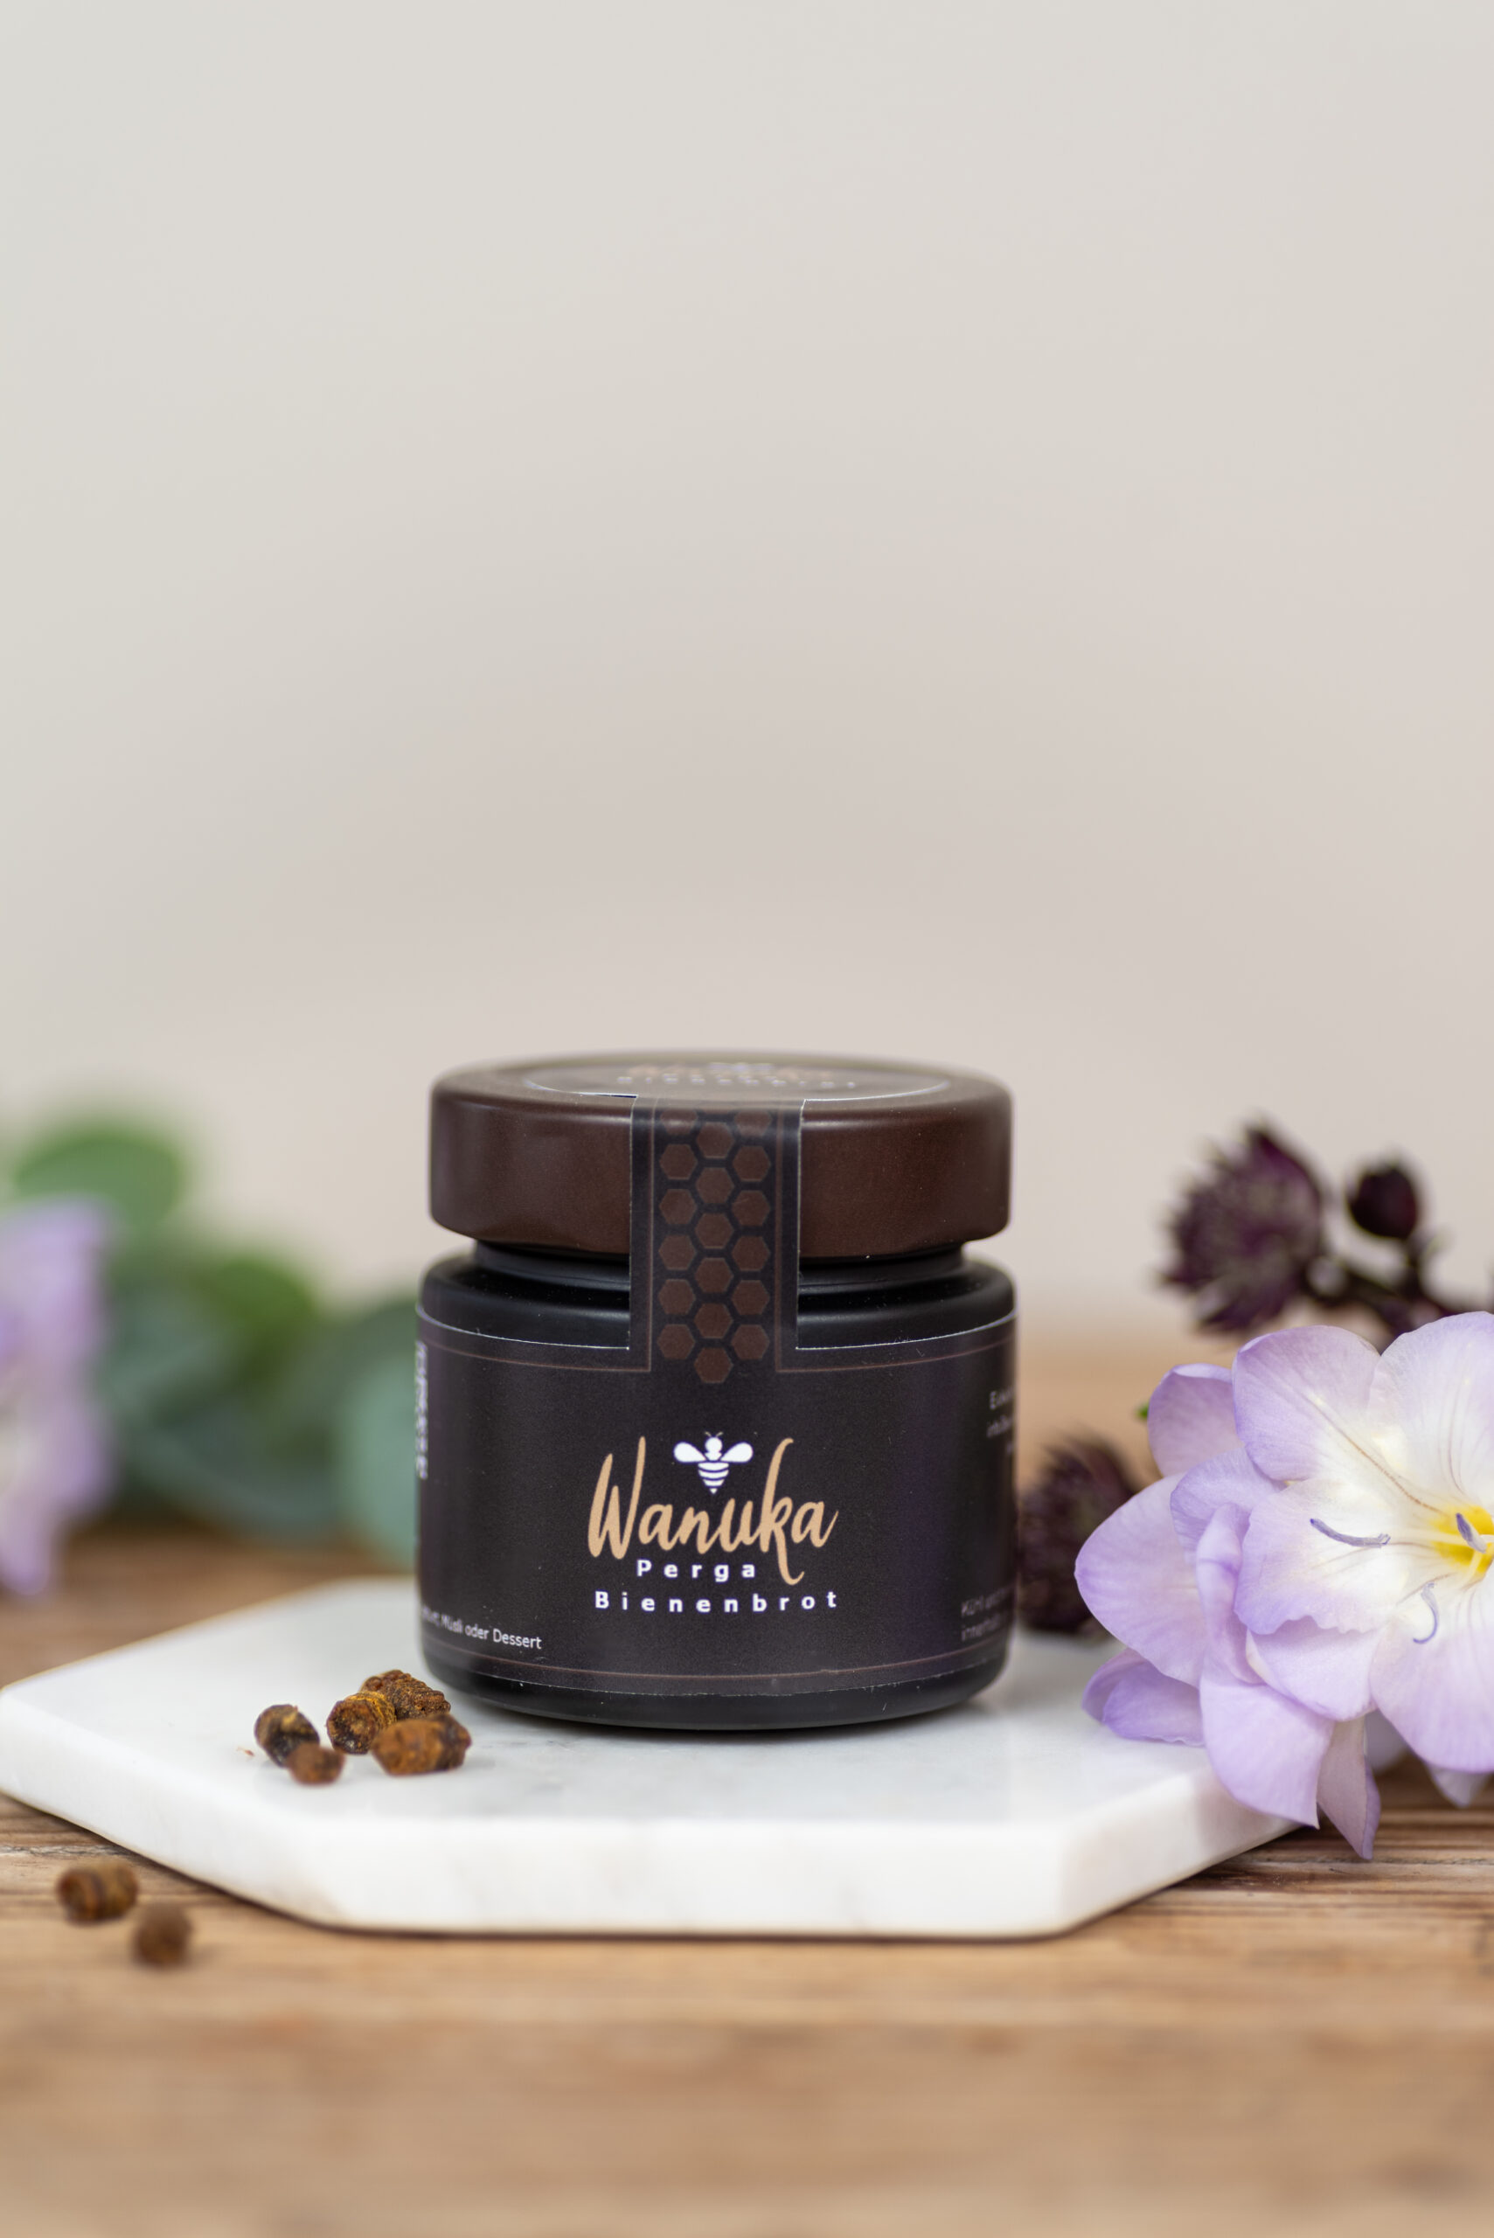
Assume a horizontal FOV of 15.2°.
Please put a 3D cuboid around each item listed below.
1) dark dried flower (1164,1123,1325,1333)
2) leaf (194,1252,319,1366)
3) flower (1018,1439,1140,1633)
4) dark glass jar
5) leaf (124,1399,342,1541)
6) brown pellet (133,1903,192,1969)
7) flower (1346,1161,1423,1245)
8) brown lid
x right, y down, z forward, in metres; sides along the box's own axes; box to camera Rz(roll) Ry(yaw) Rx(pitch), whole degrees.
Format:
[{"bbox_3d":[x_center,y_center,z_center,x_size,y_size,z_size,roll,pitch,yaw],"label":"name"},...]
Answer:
[{"bbox_3d":[0.059,0.013,0.658,0.017,0.024,0.017,5,8,37],"label":"dark dried flower"},{"bbox_3d":[-0.065,0.026,0.740,0.017,0.016,0.011,0,6,0],"label":"leaf"},{"bbox_3d":[0.038,0.048,0.646,0.018,0.023,0.018,3,7,24],"label":"flower"},{"bbox_3d":[-0.003,0.028,0.616,0.066,0.066,0.066,0,6,0],"label":"dark glass jar"},{"bbox_3d":[-0.069,0.047,0.753,0.029,0.019,0.016,0,6,0],"label":"leaf"},{"bbox_3d":[-0.056,0.079,0.540,0.006,0.006,0.006,0,6,0],"label":"brown pellet"},{"bbox_3d":[0.075,0.010,0.658,0.009,0.009,0.009,0,6,0],"label":"flower"},{"bbox_3d":[-0.003,0.003,0.613,0.064,0.015,0.064,0,6,0],"label":"brown lid"}]

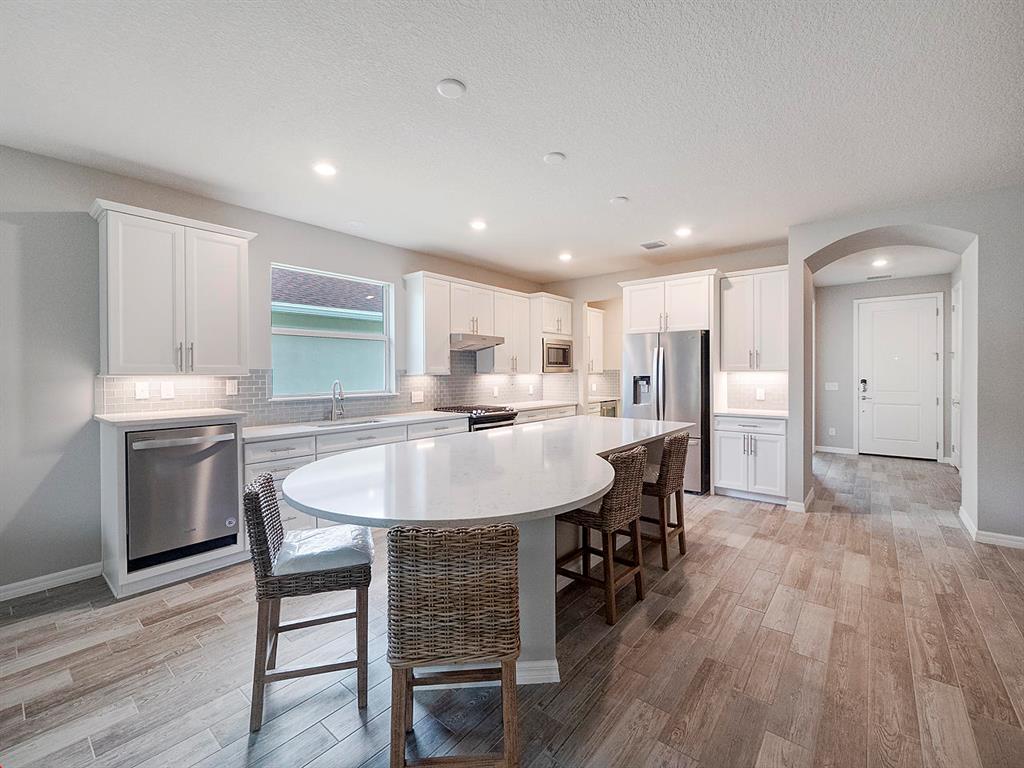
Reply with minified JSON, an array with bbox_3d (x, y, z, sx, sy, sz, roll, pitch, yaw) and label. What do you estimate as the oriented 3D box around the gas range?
[{"bbox_3d":[-0.435,0.803,5.138,0.661,0.931,0.766,0,1,41],"label":"gas range"}]

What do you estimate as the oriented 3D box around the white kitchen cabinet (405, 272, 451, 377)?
[{"bbox_3d":[-0.963,-0.662,4.782,0.380,1.110,0.417,1,2,40],"label":"white kitchen cabinet"}]

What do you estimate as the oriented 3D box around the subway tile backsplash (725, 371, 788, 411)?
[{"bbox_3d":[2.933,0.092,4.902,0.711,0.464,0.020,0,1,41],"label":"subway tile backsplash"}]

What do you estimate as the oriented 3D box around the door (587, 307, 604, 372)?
[{"bbox_3d":[1.455,-0.739,7.215,0.050,1.090,0.520,0,1,41],"label":"door"}]

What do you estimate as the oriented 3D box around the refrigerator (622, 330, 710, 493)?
[{"bbox_3d":[1.945,0.328,5.081,0.905,1.790,0.760,1,2,40],"label":"refrigerator"}]

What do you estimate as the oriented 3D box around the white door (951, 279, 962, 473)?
[{"bbox_3d":[6.259,-0.058,5.809,0.060,2.504,0.861,0,1,41],"label":"white door"}]

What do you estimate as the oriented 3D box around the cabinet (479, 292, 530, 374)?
[{"bbox_3d":[-0.101,-0.681,5.764,0.350,1.117,0.721,0,1,41],"label":"cabinet"}]

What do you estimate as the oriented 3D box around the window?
[{"bbox_3d":[-1.778,-0.486,4.206,0.110,1.225,1.265,1,2,40],"label":"window"}]

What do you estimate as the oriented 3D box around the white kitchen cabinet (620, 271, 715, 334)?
[{"bbox_3d":[2.045,-0.968,5.220,1.112,0.666,0.651,0,1,41],"label":"white kitchen cabinet"}]

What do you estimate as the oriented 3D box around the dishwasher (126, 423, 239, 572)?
[{"bbox_3d":[-2.377,0.721,2.946,0.601,0.871,0.601,0,1,41],"label":"dishwasher"}]

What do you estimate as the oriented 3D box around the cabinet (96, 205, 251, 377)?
[{"bbox_3d":[-2.434,-0.610,3.053,0.385,1.115,0.895,1,2,40],"label":"cabinet"}]

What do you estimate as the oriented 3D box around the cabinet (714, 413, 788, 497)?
[{"bbox_3d":[2.743,0.795,4.673,0.711,0.901,0.621,0,1,41],"label":"cabinet"}]

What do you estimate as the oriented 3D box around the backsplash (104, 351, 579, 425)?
[{"bbox_3d":[-0.931,-0.034,4.620,0.650,0.760,5.225,1,2,40],"label":"backsplash"}]

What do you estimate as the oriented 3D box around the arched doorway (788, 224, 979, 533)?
[{"bbox_3d":[3.482,-0.065,3.969,1.222,2.629,0.736,0,1,41],"label":"arched doorway"}]

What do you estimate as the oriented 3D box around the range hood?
[{"bbox_3d":[-0.519,-0.512,5.182,0.540,0.155,0.760,1,2,40],"label":"range hood"}]

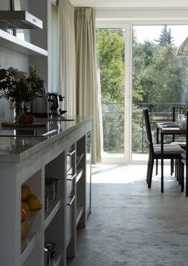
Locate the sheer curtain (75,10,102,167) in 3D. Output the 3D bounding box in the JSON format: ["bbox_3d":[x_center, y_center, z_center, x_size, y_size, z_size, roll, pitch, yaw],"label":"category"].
[{"bbox_3d":[-0.082,-0.768,11.645,0.450,2.540,0.150,0,3,3],"label":"sheer curtain"}]

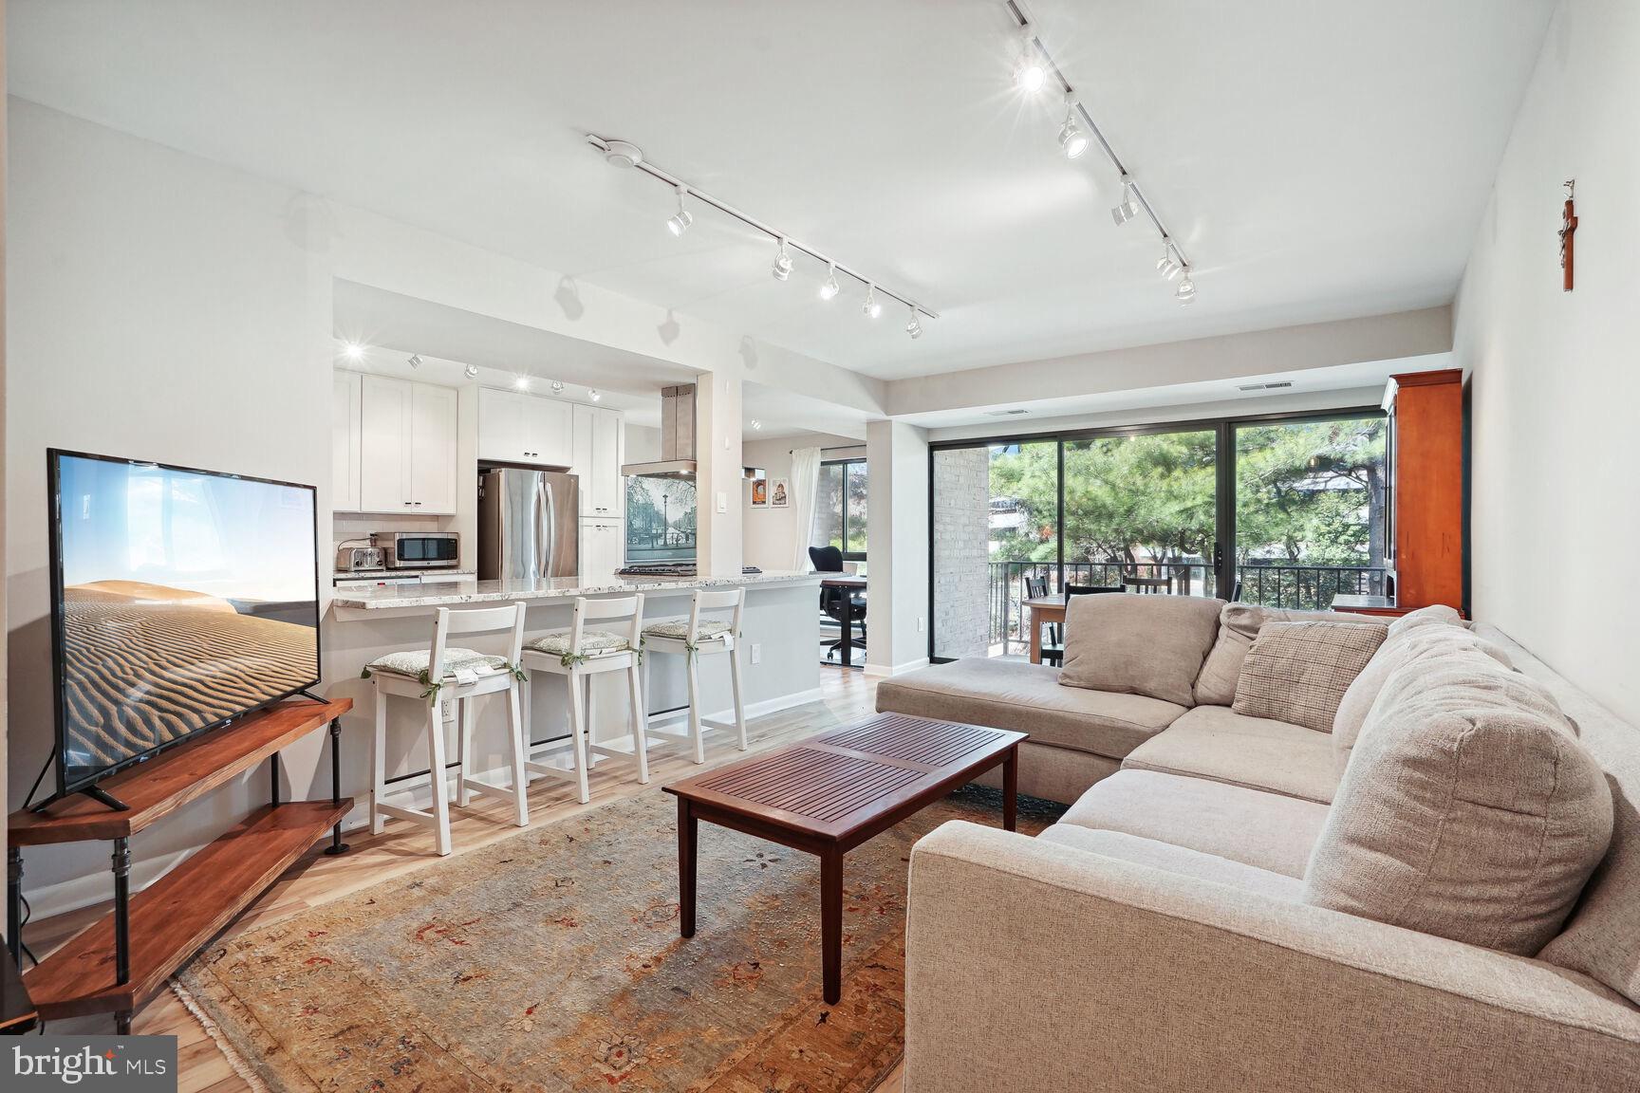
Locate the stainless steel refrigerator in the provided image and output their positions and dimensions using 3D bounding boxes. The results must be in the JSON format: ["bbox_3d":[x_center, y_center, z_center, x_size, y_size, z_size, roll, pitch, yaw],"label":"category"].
[{"bbox_3d":[-2.729,0.214,6.584,0.790,1.740,0.760,0,0,38],"label":"stainless steel refrigerator"}]

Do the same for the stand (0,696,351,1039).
[{"bbox_3d":[-1.745,0.852,2.111,0.290,0.548,1.220,0,1,-13],"label":"stand"}]

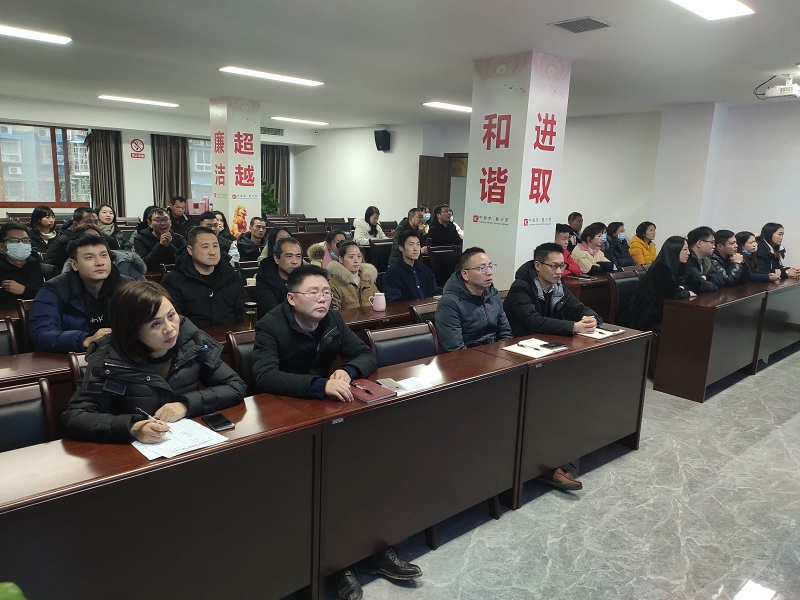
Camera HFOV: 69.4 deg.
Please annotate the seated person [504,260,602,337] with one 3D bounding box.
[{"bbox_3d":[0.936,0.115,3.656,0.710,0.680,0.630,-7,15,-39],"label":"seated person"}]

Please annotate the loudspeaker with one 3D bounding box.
[{"bbox_3d":[-0.330,-2.999,10.881,0.300,0.410,0.270,11,26,38],"label":"loudspeaker"}]

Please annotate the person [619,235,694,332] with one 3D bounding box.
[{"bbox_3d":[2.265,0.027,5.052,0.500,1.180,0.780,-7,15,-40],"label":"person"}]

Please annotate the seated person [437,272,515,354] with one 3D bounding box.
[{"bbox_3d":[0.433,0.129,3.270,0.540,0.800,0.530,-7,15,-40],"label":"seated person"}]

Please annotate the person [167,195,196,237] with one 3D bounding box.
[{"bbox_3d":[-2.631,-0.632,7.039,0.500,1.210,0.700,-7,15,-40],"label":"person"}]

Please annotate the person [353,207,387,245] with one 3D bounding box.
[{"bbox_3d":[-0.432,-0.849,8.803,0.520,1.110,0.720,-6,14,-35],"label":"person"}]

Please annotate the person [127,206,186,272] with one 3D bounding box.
[{"bbox_3d":[-2.256,-0.198,5.628,0.780,1.350,0.560,12,15,42],"label":"person"}]

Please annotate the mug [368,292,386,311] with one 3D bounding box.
[{"bbox_3d":[-0.153,0.010,3.782,0.110,0.108,0.083,2,12,-2],"label":"mug"}]

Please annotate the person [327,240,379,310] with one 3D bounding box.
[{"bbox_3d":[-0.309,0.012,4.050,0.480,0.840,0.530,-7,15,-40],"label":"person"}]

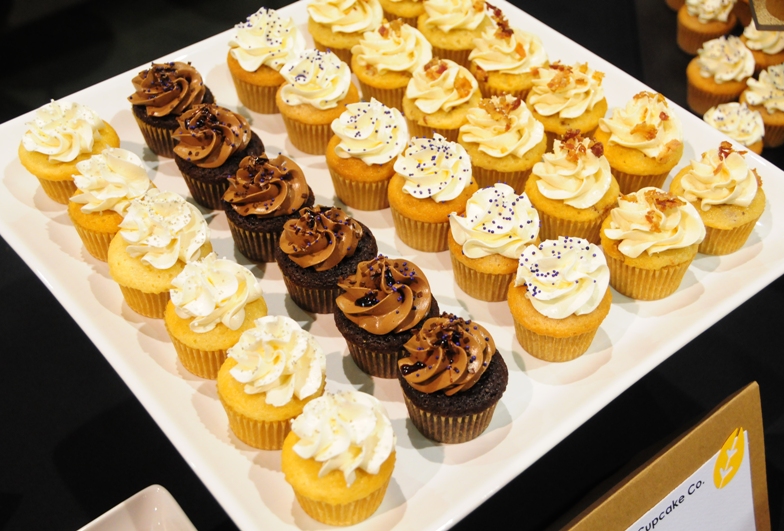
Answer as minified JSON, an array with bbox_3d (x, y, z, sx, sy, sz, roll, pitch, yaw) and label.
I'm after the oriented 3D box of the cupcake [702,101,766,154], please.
[{"bbox_3d":[0.244,-0.091,0.736,0.050,0.055,0.050,1,46,-1],"label":"cupcake"}]

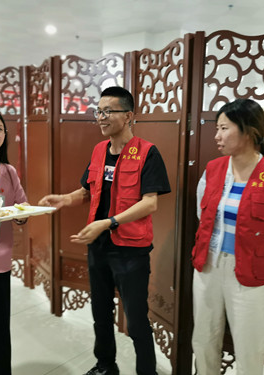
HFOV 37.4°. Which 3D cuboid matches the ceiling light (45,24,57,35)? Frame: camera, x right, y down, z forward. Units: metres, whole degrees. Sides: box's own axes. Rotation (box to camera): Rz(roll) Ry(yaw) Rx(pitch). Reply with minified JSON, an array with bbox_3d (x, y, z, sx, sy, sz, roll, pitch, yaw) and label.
[{"bbox_3d":[-1.226,-2.374,5.867,0.170,0.070,0.170,1,9,0],"label":"ceiling light"}]

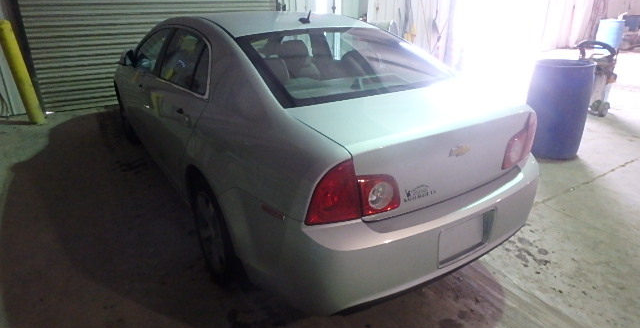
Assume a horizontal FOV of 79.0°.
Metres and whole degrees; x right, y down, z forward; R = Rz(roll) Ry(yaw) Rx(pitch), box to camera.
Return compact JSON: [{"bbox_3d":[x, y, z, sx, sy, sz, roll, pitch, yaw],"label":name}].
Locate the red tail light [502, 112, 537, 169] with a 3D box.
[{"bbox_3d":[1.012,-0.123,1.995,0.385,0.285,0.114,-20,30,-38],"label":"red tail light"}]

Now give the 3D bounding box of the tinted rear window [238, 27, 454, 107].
[{"bbox_3d":[0.136,-0.616,2.218,1.100,0.080,0.742,-14,47,-29],"label":"tinted rear window"}]

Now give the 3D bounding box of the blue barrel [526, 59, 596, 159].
[{"bbox_3d":[2.461,-0.580,4.061,0.580,0.905,0.580,-13,26,-27],"label":"blue barrel"}]

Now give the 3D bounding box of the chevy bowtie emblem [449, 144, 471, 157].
[{"bbox_3d":[0.602,-0.055,1.664,0.140,0.048,0.014,-14,23,-29],"label":"chevy bowtie emblem"}]

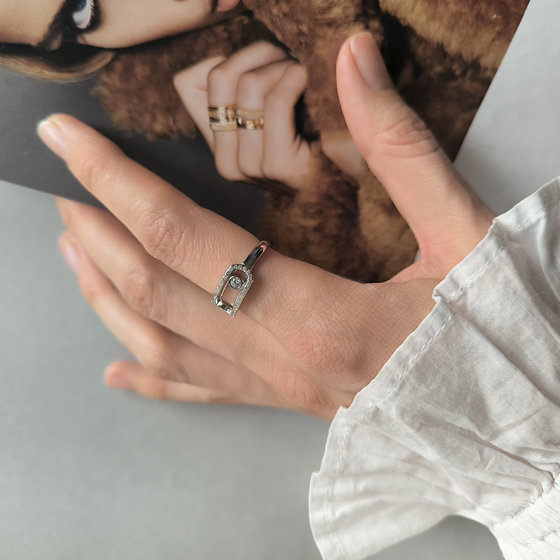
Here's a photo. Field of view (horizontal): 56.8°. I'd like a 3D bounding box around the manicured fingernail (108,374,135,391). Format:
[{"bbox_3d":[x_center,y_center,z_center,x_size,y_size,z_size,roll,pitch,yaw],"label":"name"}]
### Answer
[{"bbox_3d":[-0.058,0.037,0.187,0.010,0.008,0.003,6,38,9],"label":"manicured fingernail"}]

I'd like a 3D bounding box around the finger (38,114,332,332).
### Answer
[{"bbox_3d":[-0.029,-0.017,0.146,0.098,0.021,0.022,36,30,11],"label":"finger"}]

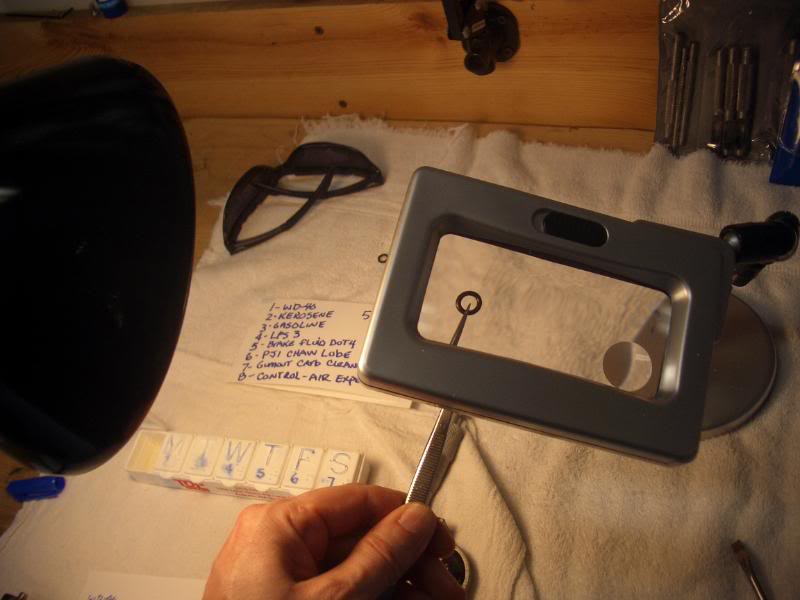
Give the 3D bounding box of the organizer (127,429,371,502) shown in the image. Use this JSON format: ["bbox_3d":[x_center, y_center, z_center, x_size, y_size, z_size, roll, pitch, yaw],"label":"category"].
[{"bbox_3d":[-0.092,0.104,0.493,0.149,0.021,0.030,3,49,14],"label":"organizer"}]

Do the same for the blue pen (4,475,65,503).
[{"bbox_3d":[-0.232,0.120,0.516,0.038,0.011,0.012,-7,48,6],"label":"blue pen"}]

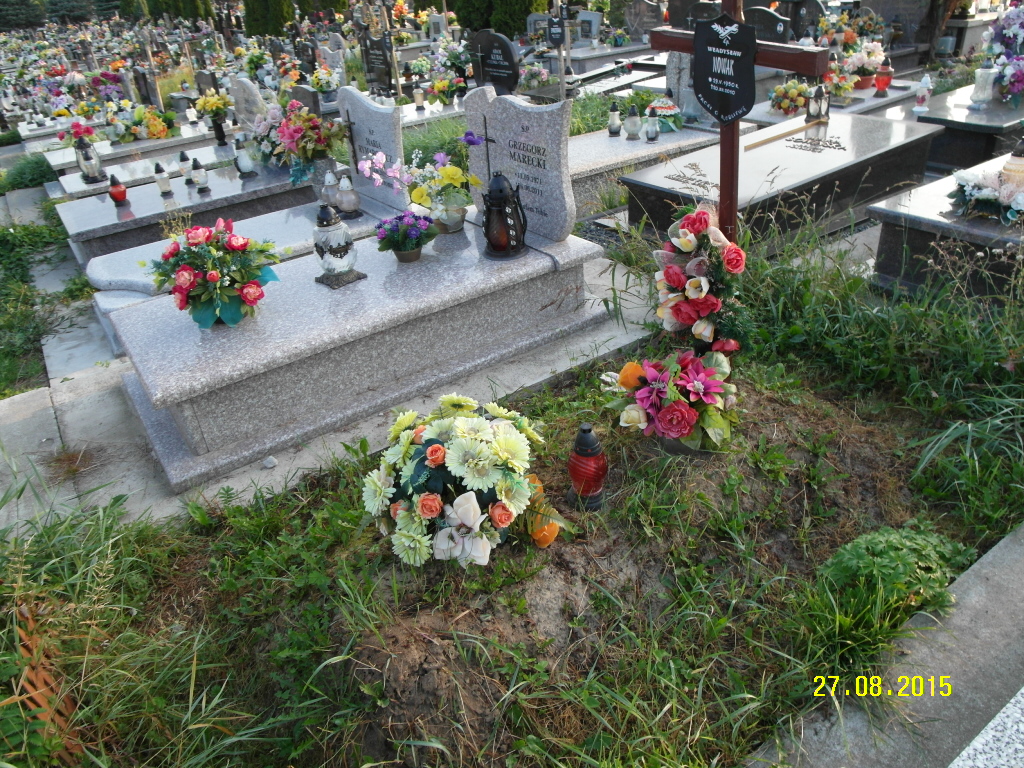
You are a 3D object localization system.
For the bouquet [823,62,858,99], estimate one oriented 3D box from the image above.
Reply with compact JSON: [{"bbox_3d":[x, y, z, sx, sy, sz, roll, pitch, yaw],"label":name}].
[{"bbox_3d":[2.483,-2.294,5.370,0.245,0.248,0.233,7,32,22],"label":"bouquet"}]

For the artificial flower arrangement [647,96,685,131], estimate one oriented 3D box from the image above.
[{"bbox_3d":[1.074,-1.879,4.953,0.252,0.231,0.240,1,30,12],"label":"artificial flower arrangement"}]

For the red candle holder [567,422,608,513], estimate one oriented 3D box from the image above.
[{"bbox_3d":[0.216,0.234,2.018,0.116,0.285,0.116,-4,30,2],"label":"red candle holder"}]

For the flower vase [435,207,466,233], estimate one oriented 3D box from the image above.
[{"bbox_3d":[-0.307,-0.833,3.605,0.150,0.105,0.160,-4,30,2],"label":"flower vase"}]

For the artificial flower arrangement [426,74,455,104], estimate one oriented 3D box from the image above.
[{"bbox_3d":[-0.718,-2.959,7.136,0.277,0.276,0.264,-8,30,-3],"label":"artificial flower arrangement"}]

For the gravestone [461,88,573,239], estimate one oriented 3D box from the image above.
[{"bbox_3d":[0.044,-1.094,3.465,0.077,0.662,0.812,-23,34,-27],"label":"gravestone"}]

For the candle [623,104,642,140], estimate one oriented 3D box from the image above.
[{"bbox_3d":[0.824,-1.778,4.825,0.137,0.230,0.137,-1,30,10],"label":"candle"}]

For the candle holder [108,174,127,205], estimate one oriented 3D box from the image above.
[{"bbox_3d":[-2.593,-1.264,4.634,0.112,0.185,0.112,-23,35,-27],"label":"candle holder"}]

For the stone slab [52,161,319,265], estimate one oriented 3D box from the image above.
[{"bbox_3d":[-2.230,-1.306,5.292,1.900,0.320,1.100,-23,34,-27],"label":"stone slab"}]

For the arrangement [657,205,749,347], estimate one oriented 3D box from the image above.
[{"bbox_3d":[0.627,-0.354,2.338,0.220,0.440,0.300,-23,35,-27],"label":"arrangement"}]

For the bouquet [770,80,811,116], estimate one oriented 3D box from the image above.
[{"bbox_3d":[2.135,-2.198,5.429,0.280,0.250,0.280,5,31,20],"label":"bouquet"}]

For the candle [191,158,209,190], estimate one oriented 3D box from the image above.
[{"bbox_3d":[-2.263,-1.513,5.121,0.105,0.213,0.105,-23,34,-27],"label":"candle"}]

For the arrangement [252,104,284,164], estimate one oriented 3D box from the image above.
[{"bbox_3d":[-1.853,-1.922,5.469,0.330,0.430,0.320,-14,30,-14],"label":"arrangement"}]

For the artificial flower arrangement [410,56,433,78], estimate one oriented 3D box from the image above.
[{"bbox_3d":[-1.308,-4.538,10.149,0.320,0.260,0.320,-8,30,-4],"label":"artificial flower arrangement"}]

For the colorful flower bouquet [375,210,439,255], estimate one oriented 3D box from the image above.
[{"bbox_3d":[-0.480,-0.685,3.230,0.280,0.190,0.290,-23,35,-27],"label":"colorful flower bouquet"}]

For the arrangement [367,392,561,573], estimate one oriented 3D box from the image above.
[{"bbox_3d":[-0.121,0.239,1.787,0.498,0.391,0.434,-9,30,-5],"label":"arrangement"}]

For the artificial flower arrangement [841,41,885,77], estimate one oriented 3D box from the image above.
[{"bbox_3d":[3.014,-2.783,6.080,0.340,0.270,0.360,-23,35,-27],"label":"artificial flower arrangement"}]

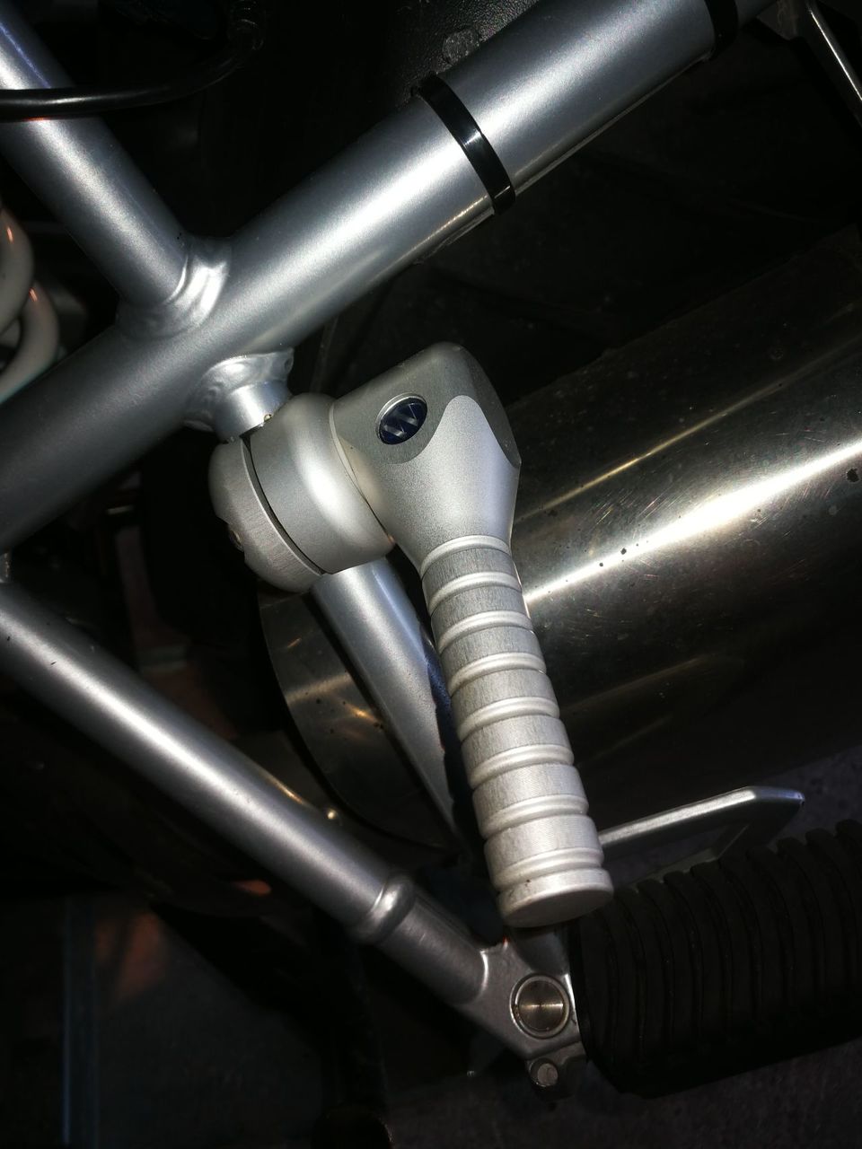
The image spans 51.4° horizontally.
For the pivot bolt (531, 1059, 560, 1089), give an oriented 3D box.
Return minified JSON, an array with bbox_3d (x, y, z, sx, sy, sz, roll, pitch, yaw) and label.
[{"bbox_3d":[0.037,0.159,0.288,0.009,0.009,0.009,5,62,-9],"label":"pivot bolt"}]

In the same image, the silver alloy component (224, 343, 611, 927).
[{"bbox_3d":[-0.007,0.016,0.227,0.083,0.043,0.146,-22,59,14],"label":"silver alloy component"}]

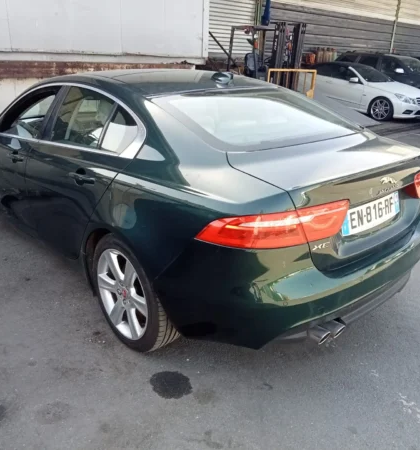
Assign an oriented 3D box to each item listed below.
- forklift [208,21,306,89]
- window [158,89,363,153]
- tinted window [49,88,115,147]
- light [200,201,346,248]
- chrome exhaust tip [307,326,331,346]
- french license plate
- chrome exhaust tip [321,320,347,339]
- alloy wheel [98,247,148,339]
[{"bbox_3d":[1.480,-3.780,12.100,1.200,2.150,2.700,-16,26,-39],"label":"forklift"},{"bbox_3d":[0.299,-0.653,2.771,1.200,0.081,0.726,-16,45,-38],"label":"window"},{"bbox_3d":[-0.771,-0.640,2.906,0.060,0.351,0.657,14,5,-45],"label":"tinted window"},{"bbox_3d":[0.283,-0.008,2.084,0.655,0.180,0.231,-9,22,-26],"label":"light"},{"bbox_3d":[0.505,0.518,2.304,0.075,0.070,0.120,-16,25,-39],"label":"chrome exhaust tip"},{"bbox_3d":[0.790,-0.061,2.370,0.520,0.110,0.015,-17,12,-38],"label":"french license plate"},{"bbox_3d":[0.604,0.506,2.408,0.078,0.078,0.120,-17,26,-38],"label":"chrome exhaust tip"},{"bbox_3d":[-0.412,0.358,2.701,0.190,0.502,0.502,-17,26,-38],"label":"alloy wheel"}]

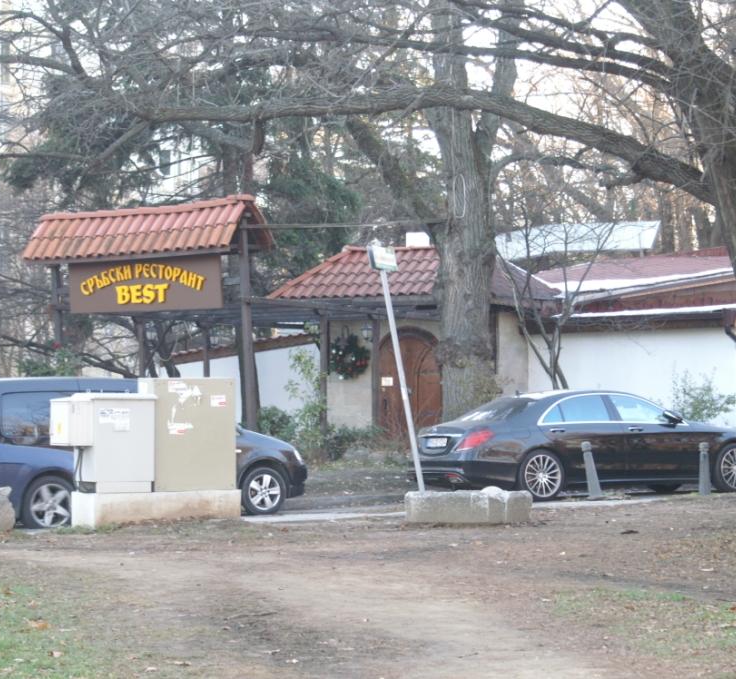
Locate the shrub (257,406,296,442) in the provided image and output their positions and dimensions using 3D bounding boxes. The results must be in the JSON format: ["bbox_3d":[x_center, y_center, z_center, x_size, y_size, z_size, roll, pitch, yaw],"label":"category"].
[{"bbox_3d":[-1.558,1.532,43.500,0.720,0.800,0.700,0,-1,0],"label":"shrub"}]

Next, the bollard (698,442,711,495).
[{"bbox_3d":[4.559,1.752,34.600,0.165,0.720,0.165,0,-1,0],"label":"bollard"}]

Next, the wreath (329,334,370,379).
[{"bbox_3d":[-0.322,0.305,44.500,0.780,0.800,0.220,0,-1,25],"label":"wreath"}]

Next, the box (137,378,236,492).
[{"bbox_3d":[-1.985,1.046,28.080,0.975,1.220,0.450,1,-1,-29],"label":"box"}]

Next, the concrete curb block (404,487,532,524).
[{"bbox_3d":[1.085,1.804,27.600,1.340,0.370,0.420,0,-1,-10],"label":"concrete curb block"}]

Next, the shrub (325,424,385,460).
[{"bbox_3d":[-0.231,1.761,43.700,1.020,0.620,0.750,0,-1,0],"label":"shrub"}]

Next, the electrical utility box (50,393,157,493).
[{"bbox_3d":[-2.872,1.120,27.690,1.000,1.060,0.550,1,-1,-29],"label":"electrical utility box"}]

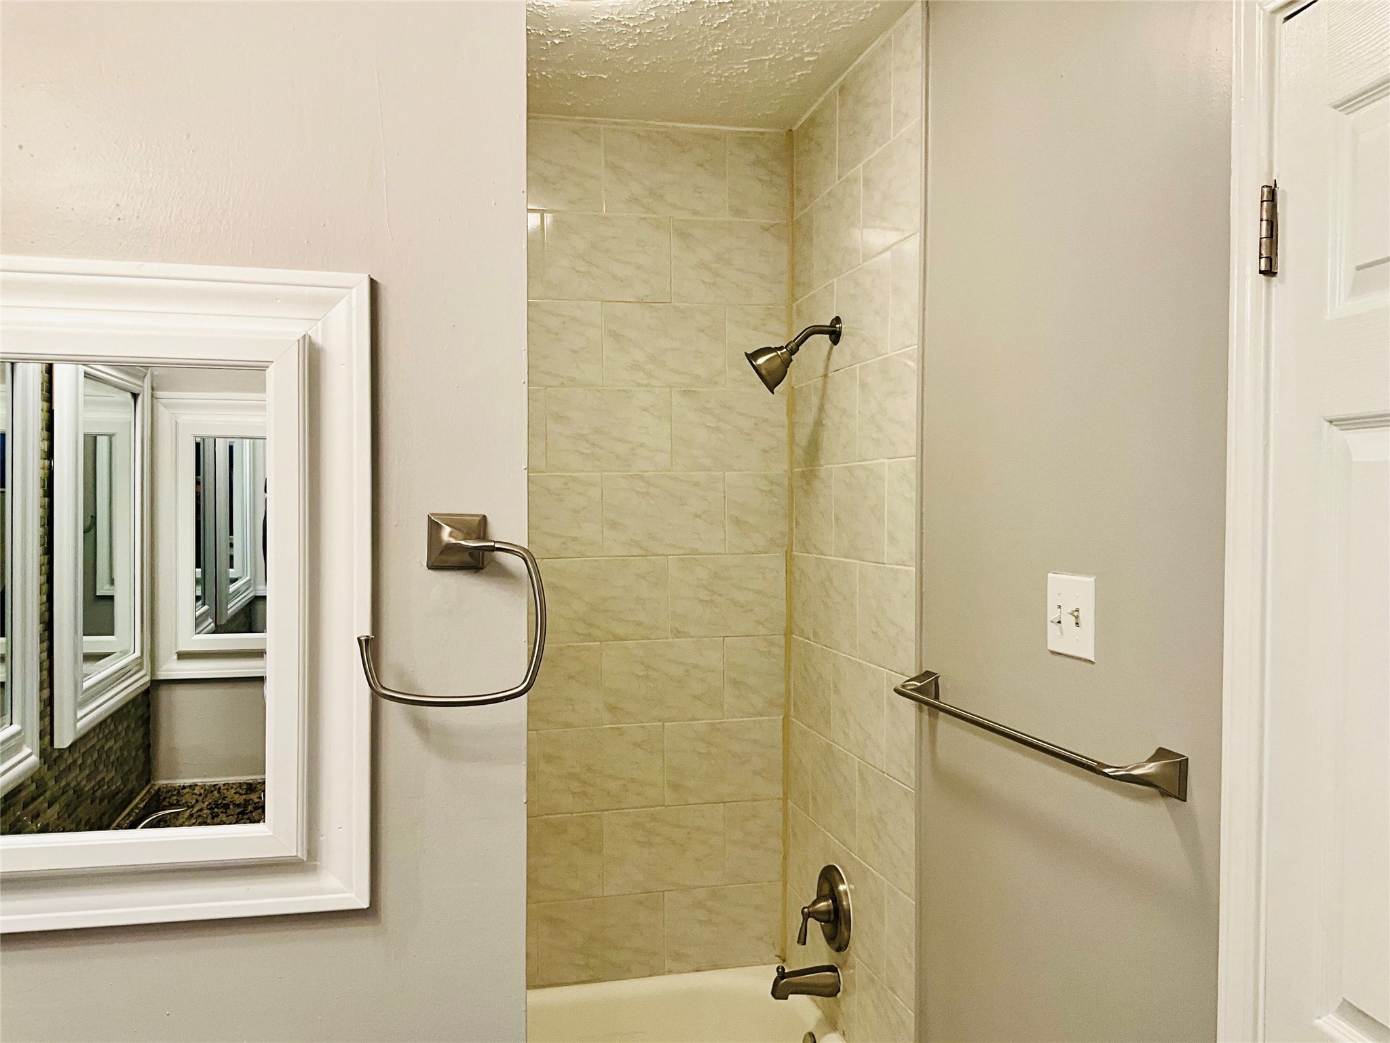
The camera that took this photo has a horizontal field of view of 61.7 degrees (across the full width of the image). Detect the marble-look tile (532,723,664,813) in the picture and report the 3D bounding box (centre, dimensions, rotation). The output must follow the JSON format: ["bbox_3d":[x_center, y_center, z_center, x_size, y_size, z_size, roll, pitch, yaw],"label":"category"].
[{"bbox_3d":[-0.224,0.593,2.790,0.306,0.202,0.010,0,1,-13],"label":"marble-look tile"}]

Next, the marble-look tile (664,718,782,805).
[{"bbox_3d":[0.071,0.592,2.858,0.294,0.200,0.010,0,1,-13],"label":"marble-look tile"}]

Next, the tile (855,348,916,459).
[{"bbox_3d":[0.377,-0.220,2.273,0.010,0.201,0.299,0,1,-13],"label":"tile"}]

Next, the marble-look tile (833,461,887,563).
[{"bbox_3d":[0.346,-0.019,2.435,0.012,0.203,0.305,0,1,-13],"label":"marble-look tile"}]

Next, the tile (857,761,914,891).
[{"bbox_3d":[0.377,0.599,2.294,0.012,0.203,0.294,0,1,-13],"label":"tile"}]

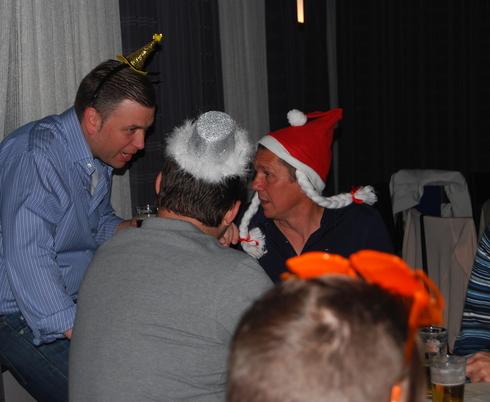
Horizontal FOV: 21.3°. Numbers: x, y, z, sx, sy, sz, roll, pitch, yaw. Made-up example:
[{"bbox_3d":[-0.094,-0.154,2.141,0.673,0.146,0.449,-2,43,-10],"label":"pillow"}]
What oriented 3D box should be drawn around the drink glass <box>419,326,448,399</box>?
[{"bbox_3d":[0.431,0.370,2.963,0.061,0.154,0.061,-2,8,0],"label":"drink glass"}]

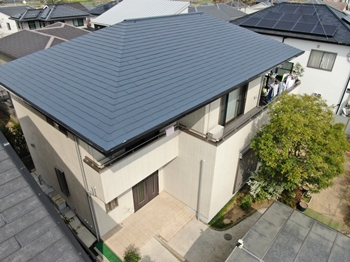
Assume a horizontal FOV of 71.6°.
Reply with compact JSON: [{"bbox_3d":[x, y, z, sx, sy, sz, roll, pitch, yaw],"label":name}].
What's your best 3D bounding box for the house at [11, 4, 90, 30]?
[{"bbox_3d":[-19.318,-16.060,39.063,9.200,7.400,12.200,18,34,28],"label":"house"}]

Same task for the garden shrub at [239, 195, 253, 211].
[{"bbox_3d":[3.354,3.356,11.512,0.700,0.700,0.720,0,30,0],"label":"garden shrub"}]

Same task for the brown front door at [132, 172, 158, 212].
[{"bbox_3d":[-1.310,2.477,10.999,0.120,2.240,1.570,24,37,35],"label":"brown front door"}]

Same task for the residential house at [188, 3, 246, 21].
[{"bbox_3d":[6.333,-18.170,43.087,10.500,7.400,12.000,20,35,31],"label":"residential house"}]

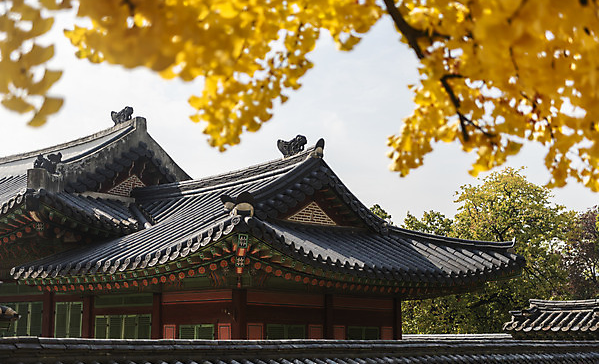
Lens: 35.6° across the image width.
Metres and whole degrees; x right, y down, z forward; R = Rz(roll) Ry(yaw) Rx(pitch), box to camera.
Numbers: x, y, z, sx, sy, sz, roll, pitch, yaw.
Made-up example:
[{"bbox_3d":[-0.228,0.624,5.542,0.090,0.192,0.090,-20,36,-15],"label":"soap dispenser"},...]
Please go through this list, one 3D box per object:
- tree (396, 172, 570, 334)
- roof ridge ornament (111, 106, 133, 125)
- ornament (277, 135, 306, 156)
[{"bbox_3d":[8.272,4.045,40.919,7.600,9.443,7.000,0,-10,0],"label":"tree"},{"bbox_3d":[-5.596,-2.081,29.307,0.780,0.520,0.230,-7,-12,34],"label":"roof ridge ornament"},{"bbox_3d":[-0.196,-0.873,22.804,0.740,0.510,0.220,-7,-12,34],"label":"ornament"}]

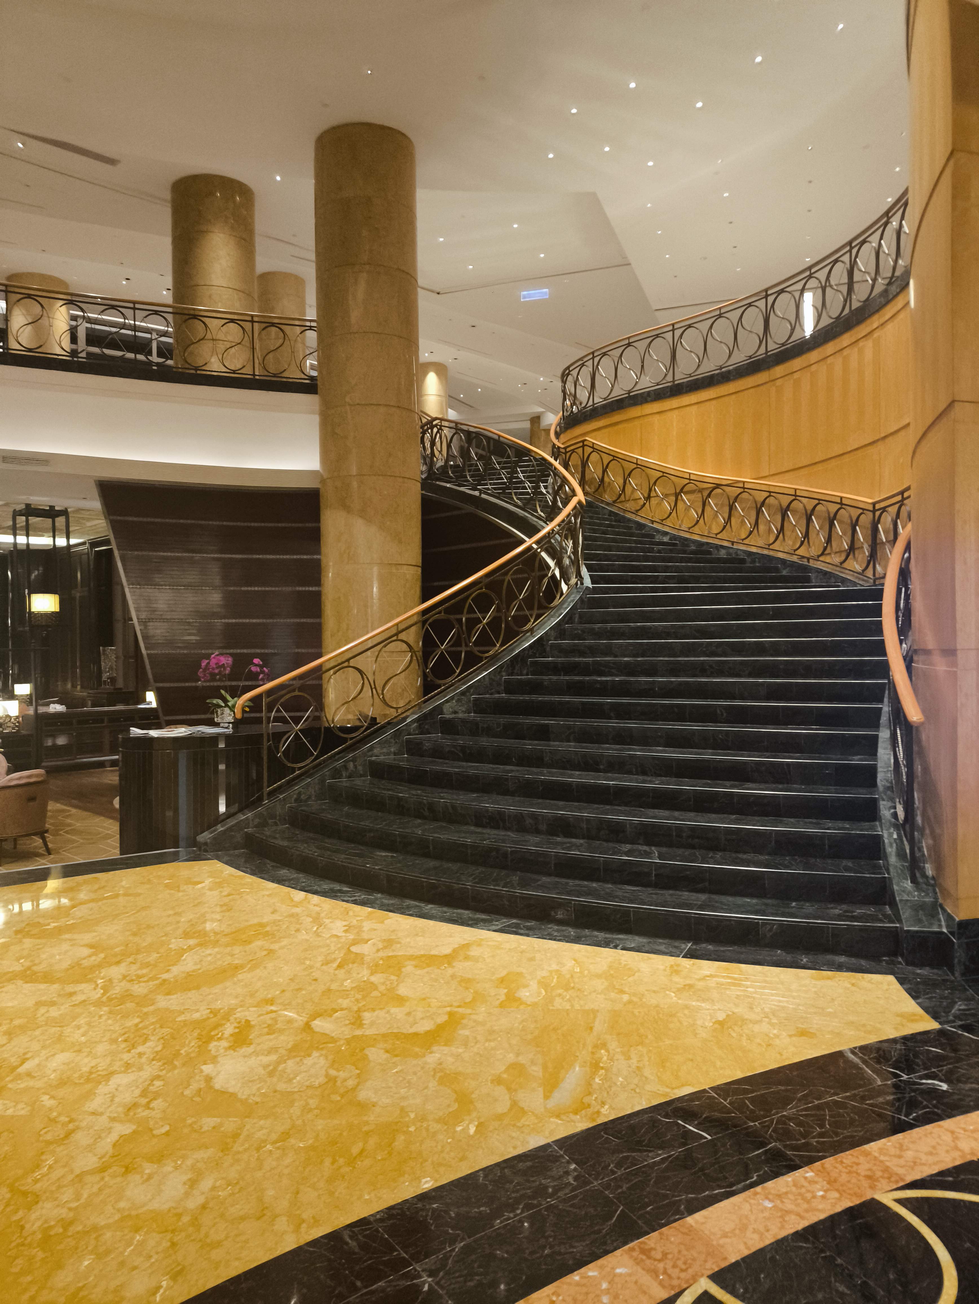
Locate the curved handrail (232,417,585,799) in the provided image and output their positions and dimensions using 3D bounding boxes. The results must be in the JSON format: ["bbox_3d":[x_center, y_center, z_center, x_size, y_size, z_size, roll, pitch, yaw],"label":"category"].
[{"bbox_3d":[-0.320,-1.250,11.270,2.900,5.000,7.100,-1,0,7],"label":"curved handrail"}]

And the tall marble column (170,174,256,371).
[{"bbox_3d":[-4.827,-6.310,16.550,1.410,3.560,1.410,-1,0,0],"label":"tall marble column"}]

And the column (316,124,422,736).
[{"bbox_3d":[-1.708,-2.810,13.450,1.410,8.820,1.410,-1,0,0],"label":"column"}]

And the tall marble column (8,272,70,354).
[{"bbox_3d":[-10.600,-6.550,22.200,1.330,4.200,1.330,-1,0,0],"label":"tall marble column"}]

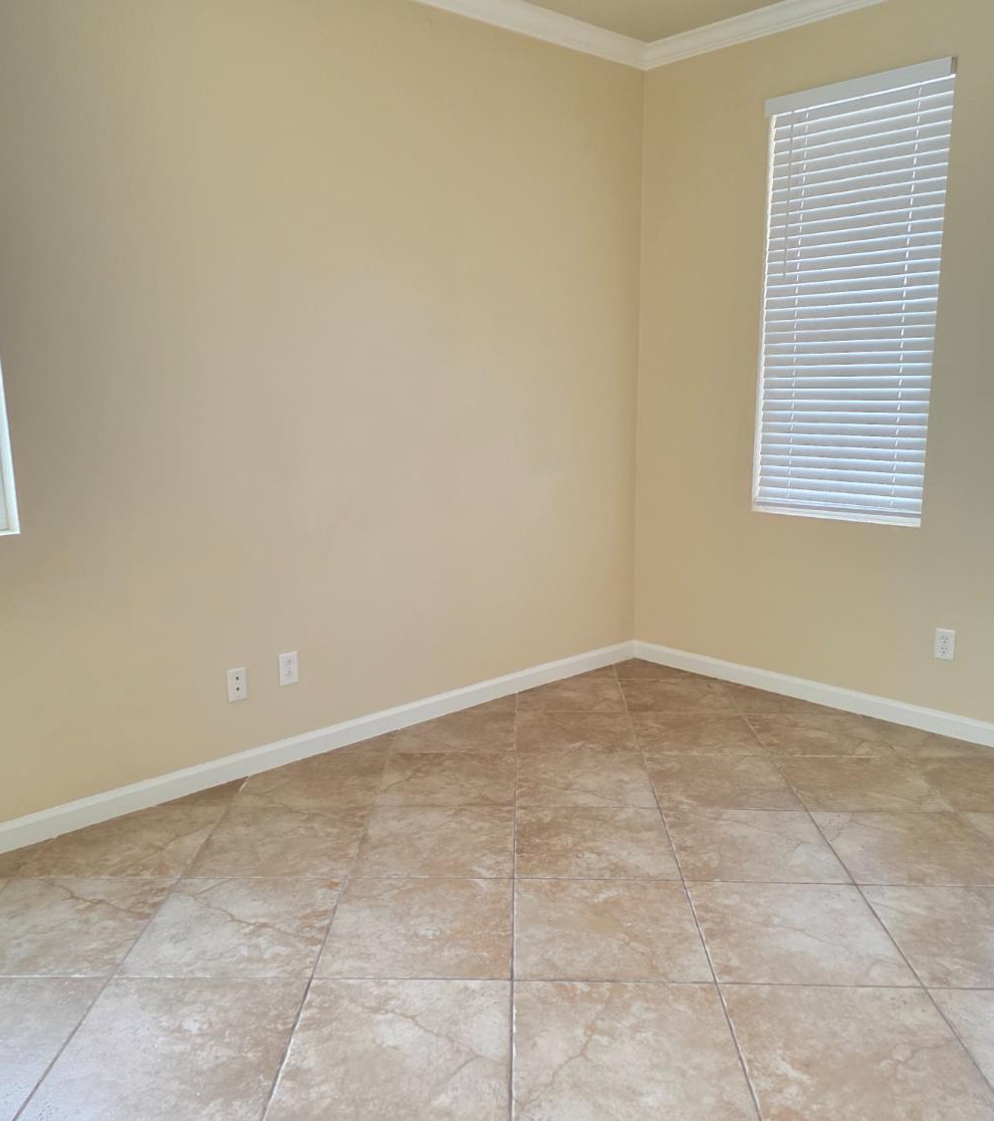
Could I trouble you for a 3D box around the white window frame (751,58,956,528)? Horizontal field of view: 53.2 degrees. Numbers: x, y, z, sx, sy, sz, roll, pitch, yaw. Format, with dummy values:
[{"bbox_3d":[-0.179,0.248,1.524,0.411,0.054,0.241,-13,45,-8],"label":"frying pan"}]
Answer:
[{"bbox_3d":[1.347,-0.993,3.855,0.070,1.610,0.728,-10,14,-43],"label":"white window frame"}]

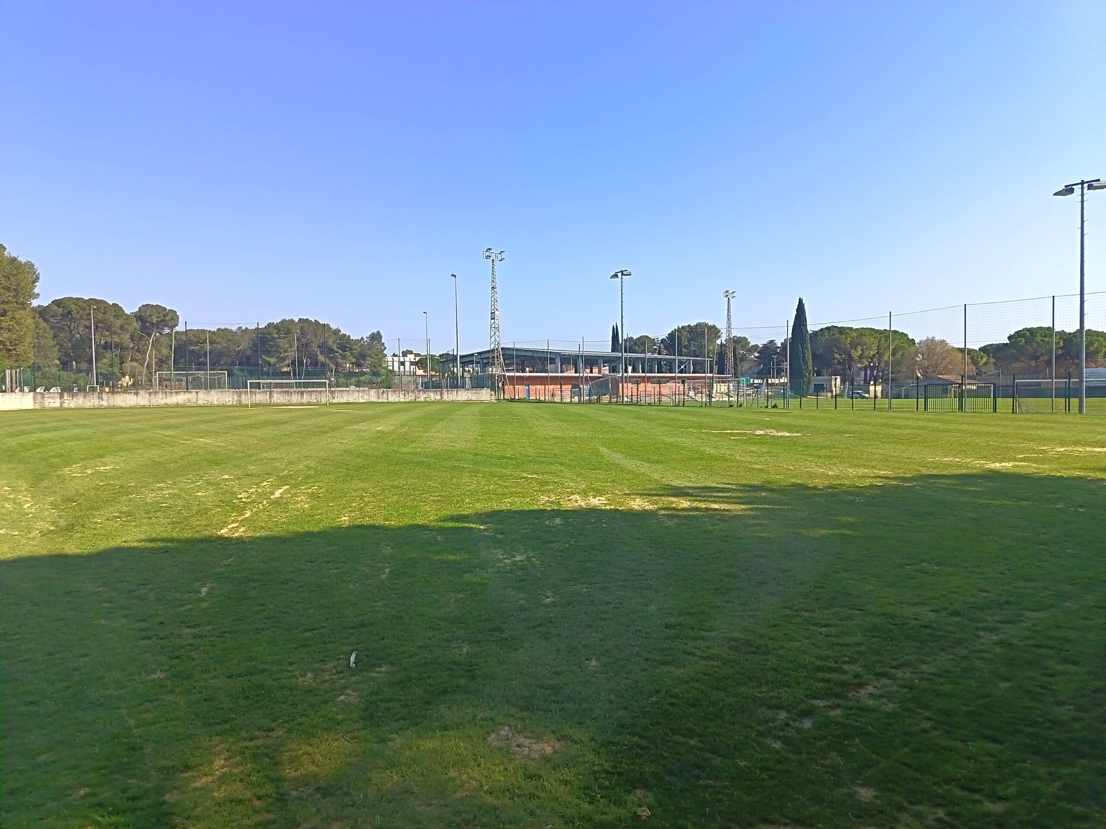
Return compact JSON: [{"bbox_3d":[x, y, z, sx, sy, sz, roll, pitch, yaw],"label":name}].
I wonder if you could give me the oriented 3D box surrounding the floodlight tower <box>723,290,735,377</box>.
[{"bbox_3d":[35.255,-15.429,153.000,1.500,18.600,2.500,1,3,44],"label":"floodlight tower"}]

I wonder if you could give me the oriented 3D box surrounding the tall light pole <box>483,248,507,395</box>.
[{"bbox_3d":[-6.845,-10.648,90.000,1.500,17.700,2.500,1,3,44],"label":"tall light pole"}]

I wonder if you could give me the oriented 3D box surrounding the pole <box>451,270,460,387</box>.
[{"bbox_3d":[-11.828,-10.223,95.000,0.800,14.400,0.350,-1,2,-21],"label":"pole"}]

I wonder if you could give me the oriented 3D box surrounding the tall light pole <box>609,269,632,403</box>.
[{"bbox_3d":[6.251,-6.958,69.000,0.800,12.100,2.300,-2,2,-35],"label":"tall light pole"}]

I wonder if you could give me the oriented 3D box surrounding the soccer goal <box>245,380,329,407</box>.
[{"bbox_3d":[-25.125,-1.952,72.800,7.500,2.520,0.200,-2,2,-34],"label":"soccer goal"}]

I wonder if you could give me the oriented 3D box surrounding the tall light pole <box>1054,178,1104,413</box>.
[{"bbox_3d":[27.468,-6.121,39.800,0.800,12.150,2.300,-2,2,-35],"label":"tall light pole"}]

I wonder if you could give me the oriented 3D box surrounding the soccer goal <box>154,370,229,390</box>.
[{"bbox_3d":[-41.934,-3.641,88.831,7.500,2.500,2.000,-2,2,-34],"label":"soccer goal"}]

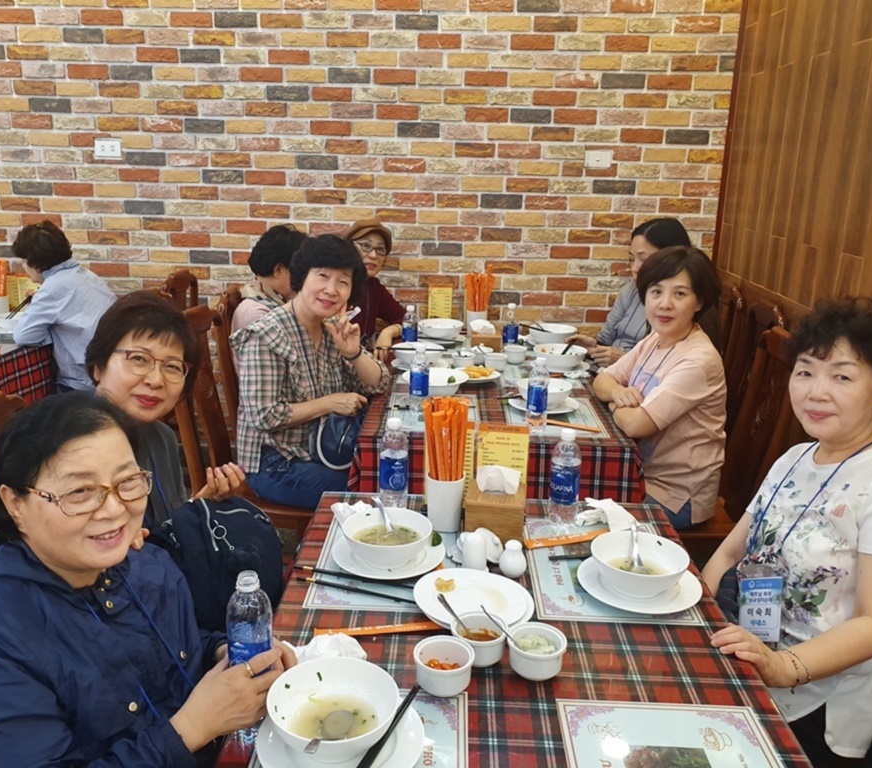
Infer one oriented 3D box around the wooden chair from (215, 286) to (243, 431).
[{"bbox_3d":[-0.571,0.135,3.102,0.500,1.030,0.440,2,15,1],"label":"wooden chair"}]

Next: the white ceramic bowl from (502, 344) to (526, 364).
[{"bbox_3d":[0.323,-0.119,3.119,0.093,0.053,0.093,2,16,2],"label":"white ceramic bowl"}]

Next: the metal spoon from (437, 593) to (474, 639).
[{"bbox_3d":[0.043,0.394,1.256,0.125,0.016,0.026,49,36,17],"label":"metal spoon"}]

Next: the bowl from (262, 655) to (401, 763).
[{"bbox_3d":[-0.137,0.451,1.037,0.177,0.068,0.177,1,16,0],"label":"bowl"}]

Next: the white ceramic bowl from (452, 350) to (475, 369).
[{"bbox_3d":[0.108,-0.091,3.018,0.093,0.050,0.093,2,16,2],"label":"white ceramic bowl"}]

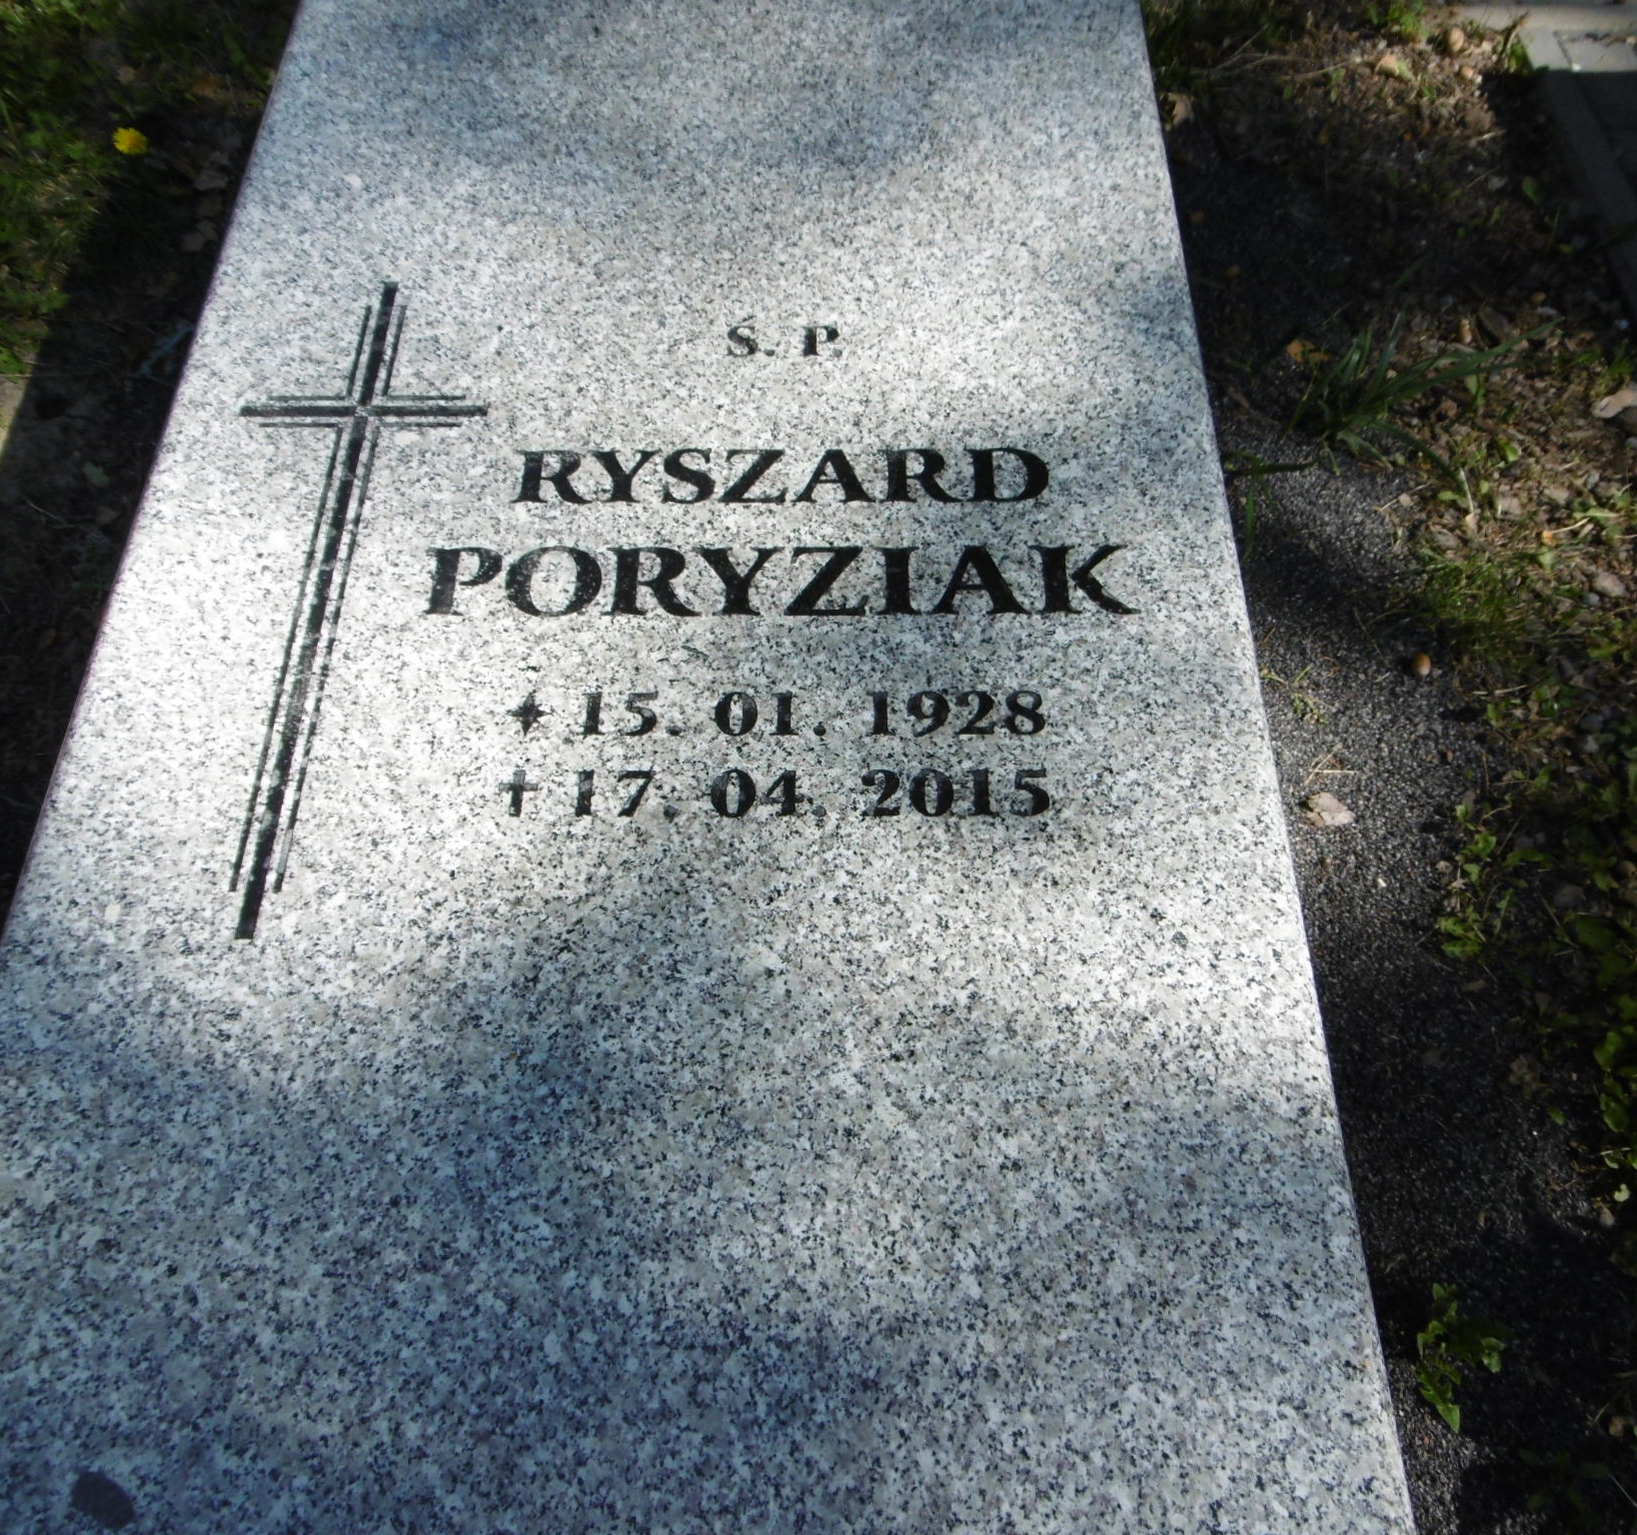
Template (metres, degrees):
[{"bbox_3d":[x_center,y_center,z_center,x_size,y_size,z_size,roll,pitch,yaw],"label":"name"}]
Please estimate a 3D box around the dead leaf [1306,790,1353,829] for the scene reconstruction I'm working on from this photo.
[{"bbox_3d":[0.488,0.044,1.366,0.046,0.013,0.038,23,63,13],"label":"dead leaf"}]

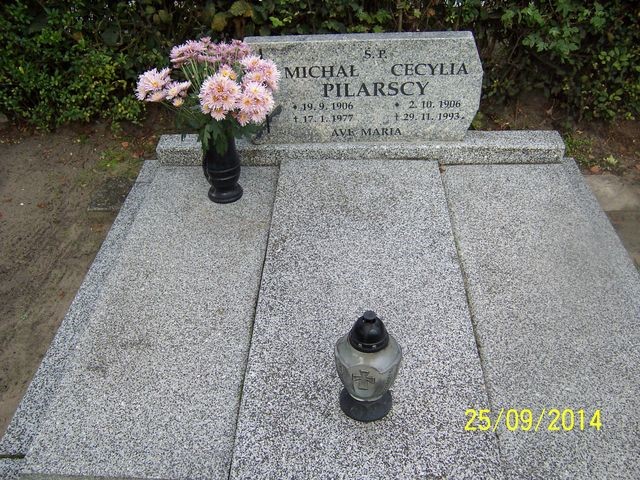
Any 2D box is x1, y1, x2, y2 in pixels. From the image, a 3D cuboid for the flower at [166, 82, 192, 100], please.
[{"bbox_3d":[-0.475,-0.498,2.034,0.083,0.055,0.060,-5,37,-4],"label":"flower"}]

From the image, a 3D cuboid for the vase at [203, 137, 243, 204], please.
[{"bbox_3d":[-0.363,-0.277,2.232,0.142,0.276,0.142,0,37,3],"label":"vase"}]

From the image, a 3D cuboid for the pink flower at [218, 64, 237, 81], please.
[{"bbox_3d":[-0.306,-0.554,2.019,0.059,0.045,0.045,-3,37,-2],"label":"pink flower"}]

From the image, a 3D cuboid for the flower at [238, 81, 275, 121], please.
[{"bbox_3d":[-0.205,-0.450,1.966,0.115,0.105,0.085,-3,37,-1],"label":"flower"}]

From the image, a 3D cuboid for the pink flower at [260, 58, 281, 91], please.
[{"bbox_3d":[-0.164,-0.547,2.016,0.066,0.090,0.065,-2,37,0],"label":"pink flower"}]

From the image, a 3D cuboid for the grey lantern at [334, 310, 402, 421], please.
[{"bbox_3d":[0.112,0.289,1.438,0.152,0.305,0.152,0,37,3],"label":"grey lantern"}]

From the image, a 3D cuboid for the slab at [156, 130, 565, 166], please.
[{"bbox_3d":[0.154,-0.377,2.503,1.612,0.068,0.155,0,37,3],"label":"slab"}]

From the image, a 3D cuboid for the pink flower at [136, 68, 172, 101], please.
[{"bbox_3d":[-0.558,-0.521,2.046,0.109,0.085,0.085,-6,37,-5],"label":"pink flower"}]

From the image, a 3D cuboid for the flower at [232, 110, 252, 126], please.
[{"bbox_3d":[-0.252,-0.395,1.985,0.062,0.047,0.045,-3,37,-1],"label":"flower"}]

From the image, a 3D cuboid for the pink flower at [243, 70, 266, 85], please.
[{"bbox_3d":[-0.215,-0.534,2.004,0.078,0.042,0.052,-3,37,-1],"label":"pink flower"}]

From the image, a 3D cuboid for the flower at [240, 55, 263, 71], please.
[{"bbox_3d":[-0.230,-0.595,2.046,0.072,0.045,0.055,-3,37,-1],"label":"flower"}]

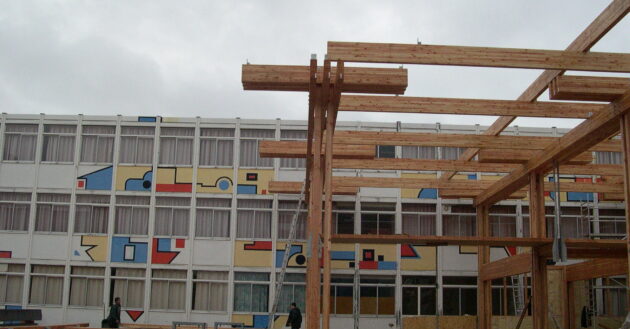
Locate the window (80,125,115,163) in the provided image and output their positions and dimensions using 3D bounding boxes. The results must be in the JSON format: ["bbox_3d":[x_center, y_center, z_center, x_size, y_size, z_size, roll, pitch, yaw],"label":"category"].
[{"bbox_3d":[-9.615,-0.885,30.623,1.590,1.750,0.120,1,-11,-1],"label":"window"}]

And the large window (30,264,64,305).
[{"bbox_3d":[-11.363,5.114,29.365,1.650,1.770,0.120,1,-11,-1],"label":"large window"}]

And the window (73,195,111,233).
[{"bbox_3d":[-9.648,2.168,30.003,1.630,1.770,0.120,1,-11,-1],"label":"window"}]

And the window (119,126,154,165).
[{"bbox_3d":[-7.894,-0.837,30.641,1.610,1.750,0.120,1,-11,-1],"label":"window"}]

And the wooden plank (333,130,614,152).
[{"bbox_3d":[4.803,-0.689,21.239,9.214,0.400,0.120,1,-11,-1],"label":"wooden plank"}]

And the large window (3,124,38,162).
[{"bbox_3d":[-13.147,-0.974,30.920,1.500,1.750,0.150,1,-12,0],"label":"large window"}]

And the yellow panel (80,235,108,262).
[{"bbox_3d":[-9.391,3.592,29.238,1.213,1.140,0.070,1,-11,-1],"label":"yellow panel"}]

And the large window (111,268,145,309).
[{"bbox_3d":[-8.015,5.295,29.640,1.500,1.720,0.150,1,-12,0],"label":"large window"}]

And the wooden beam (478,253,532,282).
[{"bbox_3d":[6.767,3.696,24.506,0.200,0.567,6.600,1,-12,0],"label":"wooden beam"}]

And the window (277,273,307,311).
[{"bbox_3d":[-0.916,5.466,29.489,1.500,1.720,0.120,1,-11,-1],"label":"window"}]

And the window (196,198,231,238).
[{"bbox_3d":[-4.401,2.351,30.203,1.448,1.745,0.150,2,-11,-1],"label":"window"}]

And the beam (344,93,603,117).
[{"bbox_3d":[4.332,-1.592,19.152,7.300,0.420,0.140,1,-11,-1],"label":"beam"}]

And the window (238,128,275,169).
[{"bbox_3d":[-2.574,-0.705,30.865,1.500,1.750,0.150,1,-12,0],"label":"window"}]

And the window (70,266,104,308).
[{"bbox_3d":[-9.746,5.219,29.601,1.487,1.738,0.150,2,-11,-1],"label":"window"}]

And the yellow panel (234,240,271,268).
[{"bbox_3d":[-2.598,3.807,29.311,1.618,1.113,0.070,1,-11,-1],"label":"yellow panel"}]

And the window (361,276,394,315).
[{"bbox_3d":[2.639,5.501,29.070,1.495,1.765,0.120,1,-11,-1],"label":"window"}]

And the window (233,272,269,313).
[{"bbox_3d":[-2.723,5.477,29.611,1.501,1.670,0.150,2,-11,-1],"label":"window"}]

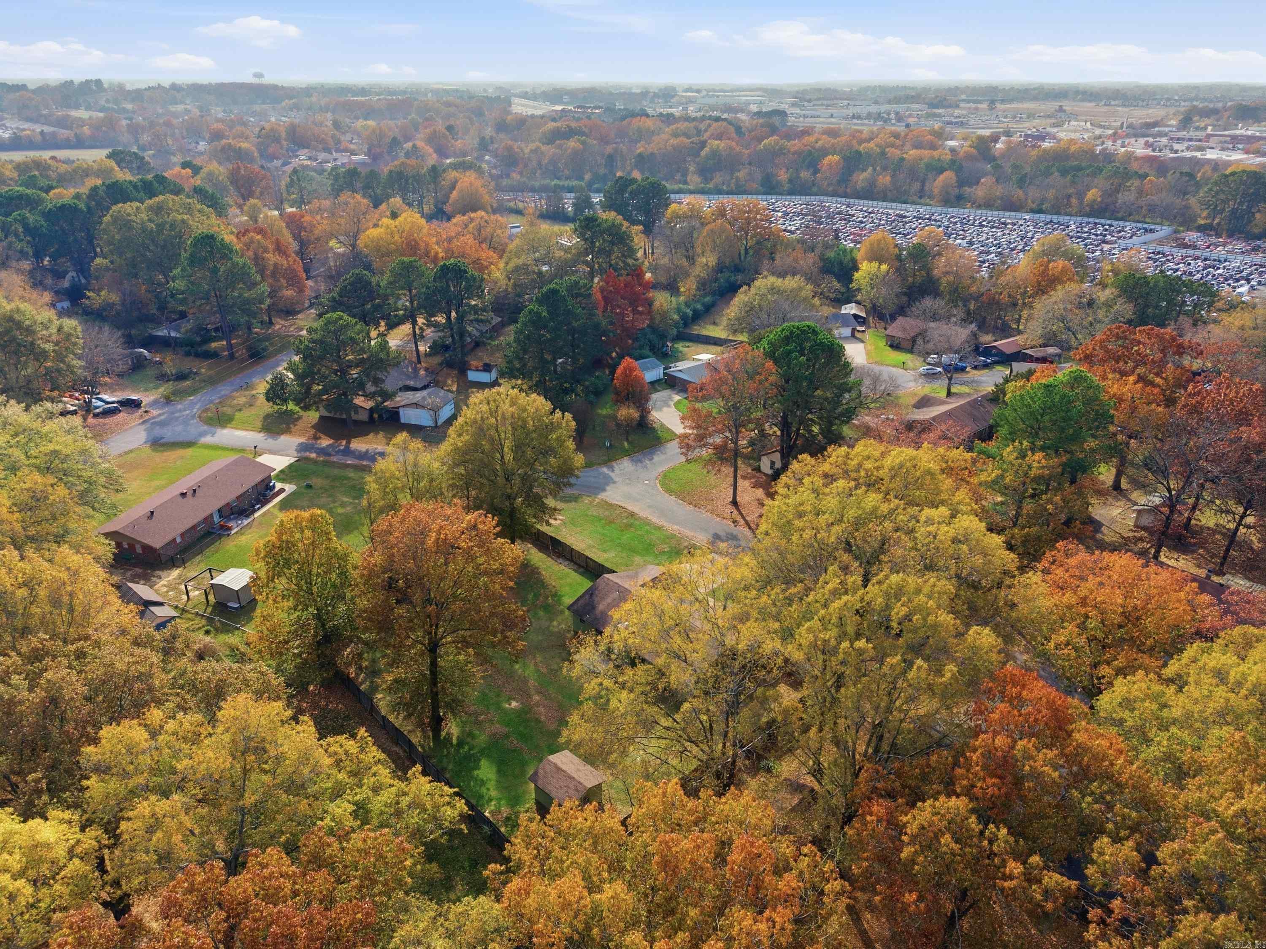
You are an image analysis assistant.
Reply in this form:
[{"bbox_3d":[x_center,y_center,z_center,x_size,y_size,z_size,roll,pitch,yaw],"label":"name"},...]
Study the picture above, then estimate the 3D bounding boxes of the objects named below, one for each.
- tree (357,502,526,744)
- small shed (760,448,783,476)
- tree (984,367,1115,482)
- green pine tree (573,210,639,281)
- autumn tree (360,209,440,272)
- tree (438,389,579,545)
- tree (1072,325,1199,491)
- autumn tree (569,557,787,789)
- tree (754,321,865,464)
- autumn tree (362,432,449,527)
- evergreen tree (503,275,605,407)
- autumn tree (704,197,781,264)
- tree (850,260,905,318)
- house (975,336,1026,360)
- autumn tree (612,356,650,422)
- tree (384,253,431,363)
[{"bbox_3d":[-15.720,12.890,73.080,13.730,23.620,13.730,0,24,0],"label":"tree"},{"bbox_3d":[21.245,-2.042,127.101,3.500,3.600,3.600,-22,32,-39],"label":"small shed"},{"bbox_3d":[56.532,-5.886,119.306,15.300,17.000,14.840,12,27,24],"label":"tree"},{"bbox_3d":[-7.200,-58.880,232.240,17.790,20.730,16.010,0,24,0],"label":"green pine tree"},{"bbox_3d":[-73.150,-71.910,272.710,24.490,19.260,21.550,0,24,0],"label":"autumn tree"},{"bbox_3d":[-15.740,-0.560,111.860,17.660,21.190,17.660,0,24,0],"label":"tree"},{"bbox_3d":[66.671,-8.225,117.190,15.000,23.000,14.550,14,28,28],"label":"tree"},{"bbox_3d":[3.121,16.237,66.007,16.000,20.300,15.520,1,24,3],"label":"autumn tree"},{"bbox_3d":[25.230,-10.920,127.100,14.930,22.790,14.930,0,24,0],"label":"tree"},{"bbox_3d":[-29.820,1.860,113.250,11.320,15.640,11.320,0,24,0],"label":"autumn tree"},{"bbox_3d":[-13.320,-21.930,147.790,17.150,22.660,16.290,0,24,0],"label":"evergreen tree"},{"bbox_3d":[32.530,-70.680,261.020,21.440,22.130,20.370,0,24,0],"label":"autumn tree"},{"bbox_3d":[60.410,-44.450,215.590,13.580,16.080,13.580,0,24,0],"label":"tree"},{"bbox_3d":[80.050,-27.350,186.890,12.110,3.800,7.570,-17,29,-33],"label":"house"},{"bbox_3d":[-0.320,-13.730,143.050,6.290,11.600,5.970,0,24,0],"label":"autumn tree"},{"bbox_3d":[-43.261,-31.179,170.020,9.200,21.600,8.920,-6,25,-13],"label":"tree"}]

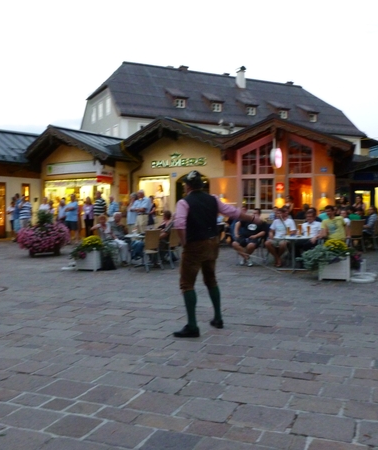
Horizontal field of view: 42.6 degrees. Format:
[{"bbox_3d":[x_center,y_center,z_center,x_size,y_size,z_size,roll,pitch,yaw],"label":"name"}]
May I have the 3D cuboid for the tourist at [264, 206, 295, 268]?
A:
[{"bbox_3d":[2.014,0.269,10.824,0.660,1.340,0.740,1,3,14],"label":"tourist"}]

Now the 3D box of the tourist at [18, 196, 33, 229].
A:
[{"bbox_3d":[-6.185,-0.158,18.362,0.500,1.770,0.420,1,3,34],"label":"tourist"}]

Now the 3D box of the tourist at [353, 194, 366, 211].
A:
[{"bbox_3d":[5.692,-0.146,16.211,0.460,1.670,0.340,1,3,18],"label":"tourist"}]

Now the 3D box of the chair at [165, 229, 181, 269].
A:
[{"bbox_3d":[-0.390,0.539,11.381,0.430,0.900,0.500,-2,3,-41],"label":"chair"}]

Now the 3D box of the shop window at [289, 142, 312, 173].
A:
[{"bbox_3d":[4.117,-2.501,17.903,0.920,1.270,0.120,0,3,10],"label":"shop window"}]

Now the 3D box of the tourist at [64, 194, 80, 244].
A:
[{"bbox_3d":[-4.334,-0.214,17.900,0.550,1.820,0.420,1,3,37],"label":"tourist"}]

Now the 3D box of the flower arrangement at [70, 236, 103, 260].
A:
[{"bbox_3d":[-2.239,0.513,10.600,0.740,0.530,0.600,0,2,0],"label":"flower arrangement"}]

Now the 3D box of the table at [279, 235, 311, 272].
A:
[{"bbox_3d":[2.211,0.611,10.239,0.740,0.710,0.740,0,3,0],"label":"table"}]

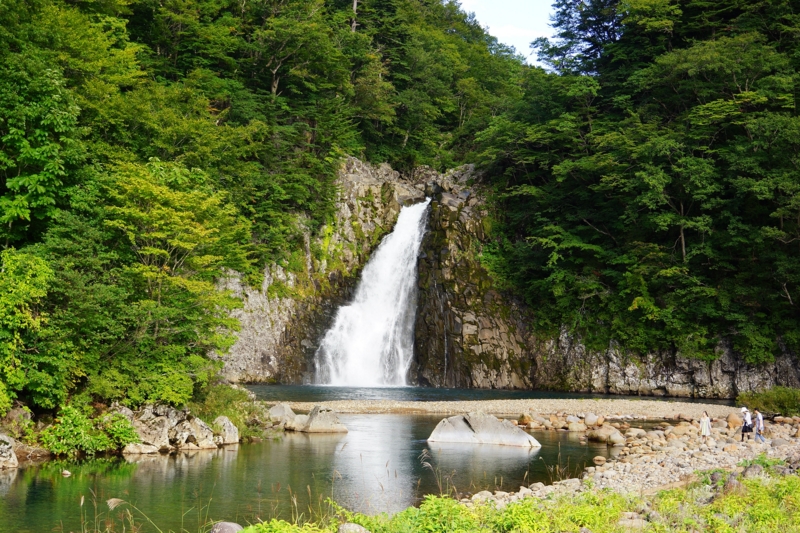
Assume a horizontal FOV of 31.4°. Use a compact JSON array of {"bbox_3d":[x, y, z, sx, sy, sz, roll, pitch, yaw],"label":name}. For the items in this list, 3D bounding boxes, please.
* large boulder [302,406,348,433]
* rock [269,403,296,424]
[{"bbox_3d":[-4.588,9.313,86.400,2.850,1.570,1.900,0,-4,0],"label":"large boulder"},{"bbox_3d":[-7.552,9.472,91.000,1.800,1.500,1.500,0,-4,0],"label":"rock"}]

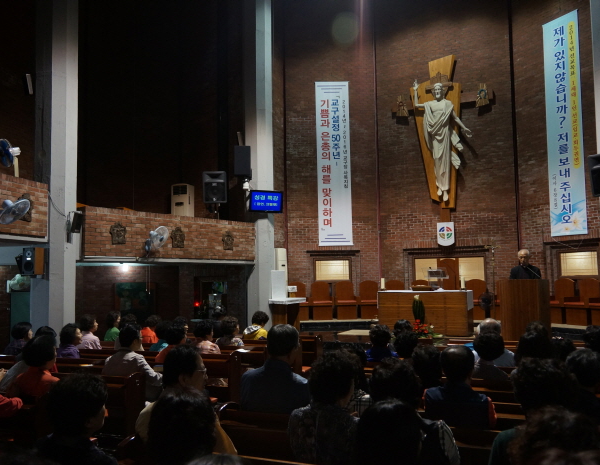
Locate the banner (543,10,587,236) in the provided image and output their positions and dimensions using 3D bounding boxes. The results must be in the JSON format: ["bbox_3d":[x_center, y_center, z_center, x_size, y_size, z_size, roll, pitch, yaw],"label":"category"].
[{"bbox_3d":[6.186,-2.525,12.742,0.030,5.180,0.890,2,-5,-32],"label":"banner"}]

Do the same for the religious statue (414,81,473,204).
[{"bbox_3d":[3.670,-2.369,14.006,1.500,3.189,0.550,-3,-5,27],"label":"religious statue"}]

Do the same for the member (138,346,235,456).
[{"bbox_3d":[-0.448,1.195,2.780,0.520,1.270,0.750,-3,-5,28],"label":"member"}]

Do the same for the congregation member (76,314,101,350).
[{"bbox_3d":[-2.323,1.550,6.335,0.460,1.200,0.750,-3,-5,27],"label":"congregation member"}]

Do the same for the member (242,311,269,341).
[{"bbox_3d":[-0.602,1.857,8.613,0.460,1.230,0.620,-3,-5,26],"label":"member"}]

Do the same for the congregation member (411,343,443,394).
[{"bbox_3d":[0.980,1.405,4.080,0.460,1.200,0.640,-2,-4,21],"label":"congregation member"}]

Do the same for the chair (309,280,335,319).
[{"bbox_3d":[0.554,1.752,14.000,0.580,0.980,0.600,-1,-4,-6],"label":"chair"}]

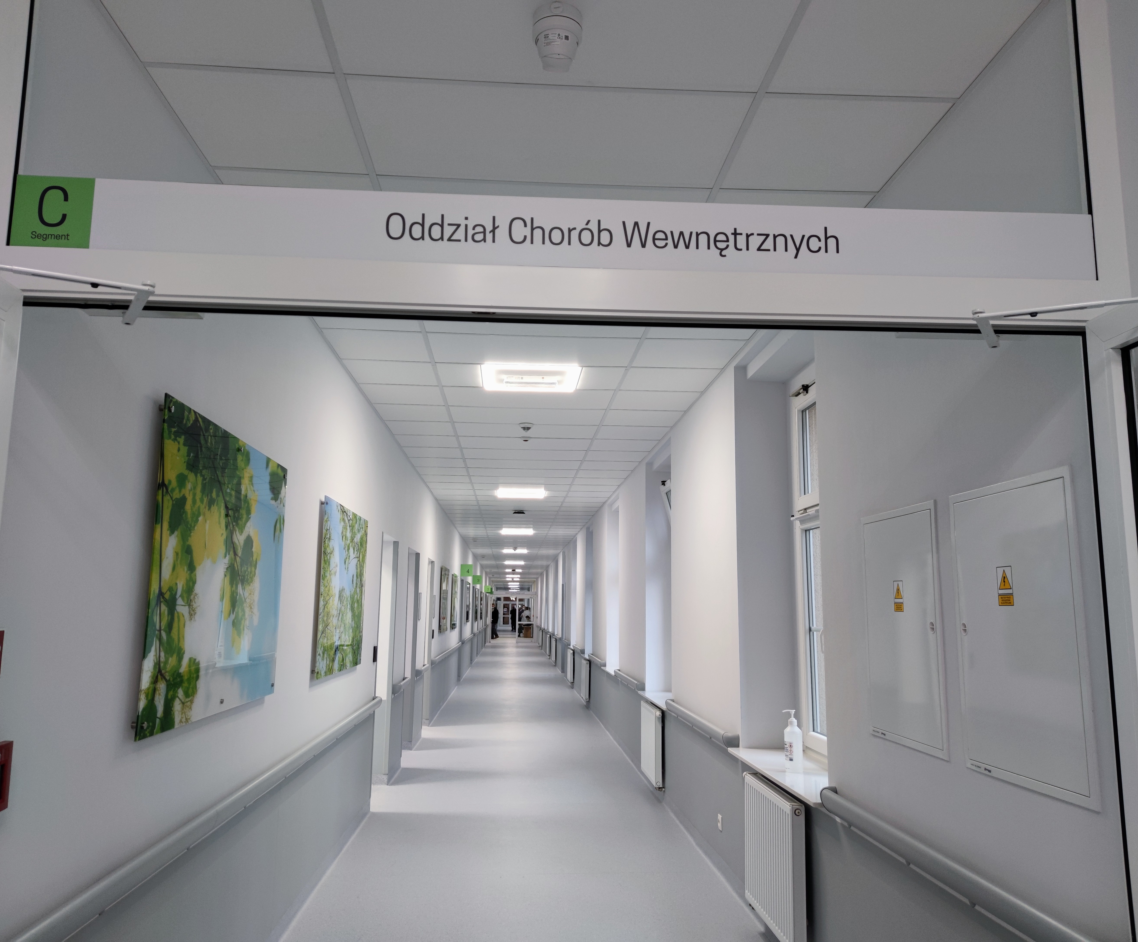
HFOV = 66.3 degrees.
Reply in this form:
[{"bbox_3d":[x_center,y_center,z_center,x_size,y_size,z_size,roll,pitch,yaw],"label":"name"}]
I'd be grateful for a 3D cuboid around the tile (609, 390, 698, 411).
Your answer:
[{"bbox_3d":[0.620,-0.515,6.354,0.584,0.020,0.583,1,-9,-4],"label":"tile"}]

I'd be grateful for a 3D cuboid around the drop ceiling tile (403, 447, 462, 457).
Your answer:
[{"bbox_3d":[-1.324,-0.182,8.574,0.534,0.020,0.583,1,-9,-4],"label":"drop ceiling tile"}]

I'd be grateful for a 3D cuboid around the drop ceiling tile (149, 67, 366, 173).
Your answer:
[{"bbox_3d":[-0.946,-1.099,2.748,0.534,0.020,0.583,1,-9,-4],"label":"drop ceiling tile"}]

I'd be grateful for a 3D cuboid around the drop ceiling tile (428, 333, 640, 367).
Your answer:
[{"bbox_3d":[-0.208,-0.713,5.088,1.177,0.025,0.579,1,-9,-4],"label":"drop ceiling tile"}]

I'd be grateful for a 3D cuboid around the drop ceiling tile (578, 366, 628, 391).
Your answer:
[{"bbox_3d":[0.213,-0.615,5.744,0.265,0.020,0.583,1,-9,-4],"label":"drop ceiling tile"}]

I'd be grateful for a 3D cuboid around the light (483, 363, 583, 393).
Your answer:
[{"bbox_3d":[-0.246,-0.628,5.665,0.601,0.049,0.585,1,-9,-4],"label":"light"}]

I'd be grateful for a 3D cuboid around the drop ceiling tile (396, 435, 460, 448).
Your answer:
[{"bbox_3d":[-1.286,-0.274,7.991,0.534,0.020,0.583,1,-9,-4],"label":"drop ceiling tile"}]

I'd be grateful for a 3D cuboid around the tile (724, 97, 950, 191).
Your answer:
[{"bbox_3d":[0.846,-1.065,2.859,0.584,0.020,0.583,1,-9,-4],"label":"tile"}]

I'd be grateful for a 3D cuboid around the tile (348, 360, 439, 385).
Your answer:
[{"bbox_3d":[-1.127,-0.638,5.609,0.529,0.025,0.579,1,-9,-4],"label":"tile"}]

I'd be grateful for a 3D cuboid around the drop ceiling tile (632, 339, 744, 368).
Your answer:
[{"bbox_3d":[0.694,-0.696,5.144,0.579,0.025,0.579,1,-9,-4],"label":"drop ceiling tile"}]

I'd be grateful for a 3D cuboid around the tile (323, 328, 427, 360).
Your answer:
[{"bbox_3d":[-1.089,-0.729,5.033,0.529,0.025,0.579,1,-9,-4],"label":"tile"}]

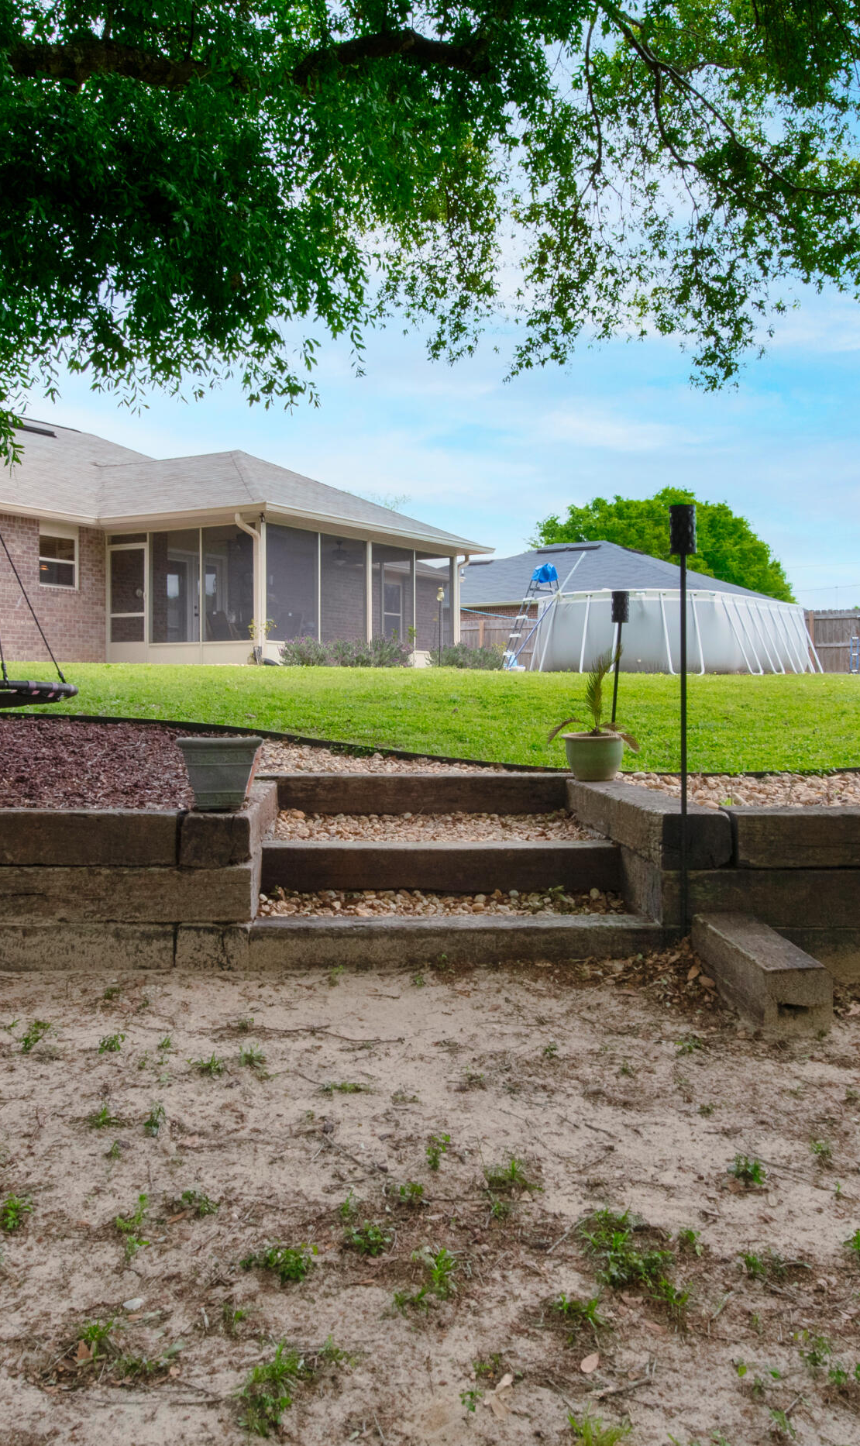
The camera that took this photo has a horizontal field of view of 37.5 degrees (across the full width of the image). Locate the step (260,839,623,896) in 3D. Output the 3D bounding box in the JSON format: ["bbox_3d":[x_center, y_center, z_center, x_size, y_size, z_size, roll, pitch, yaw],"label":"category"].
[{"bbox_3d":[0.047,0.559,4.793,1.330,0.178,0.225,0,1,-4],"label":"step"}]

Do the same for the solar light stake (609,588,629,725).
[{"bbox_3d":[0.928,-0.198,6.300,0.083,0.910,0.083,3,1,0],"label":"solar light stake"}]

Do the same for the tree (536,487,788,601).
[{"bbox_3d":[10.100,-5.600,55.000,10.800,9.000,10.500,0,1,-2],"label":"tree"}]

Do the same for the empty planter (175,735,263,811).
[{"bbox_3d":[-0.725,0.172,4.400,0.285,0.250,0.280,0,1,-2],"label":"empty planter"}]

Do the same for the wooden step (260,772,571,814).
[{"bbox_3d":[-0.068,0.340,6.010,1.460,0.178,0.230,0,1,-2],"label":"wooden step"}]

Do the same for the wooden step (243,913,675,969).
[{"bbox_3d":[0.096,0.748,4.265,1.410,0.160,0.230,0,1,-2],"label":"wooden step"}]

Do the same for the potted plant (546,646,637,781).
[{"bbox_3d":[0.757,-0.035,5.880,0.410,0.600,0.380,0,1,-2],"label":"potted plant"}]

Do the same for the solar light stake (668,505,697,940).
[{"bbox_3d":[0.795,-0.019,3.970,0.085,1.335,0.085,0,1,0],"label":"solar light stake"}]

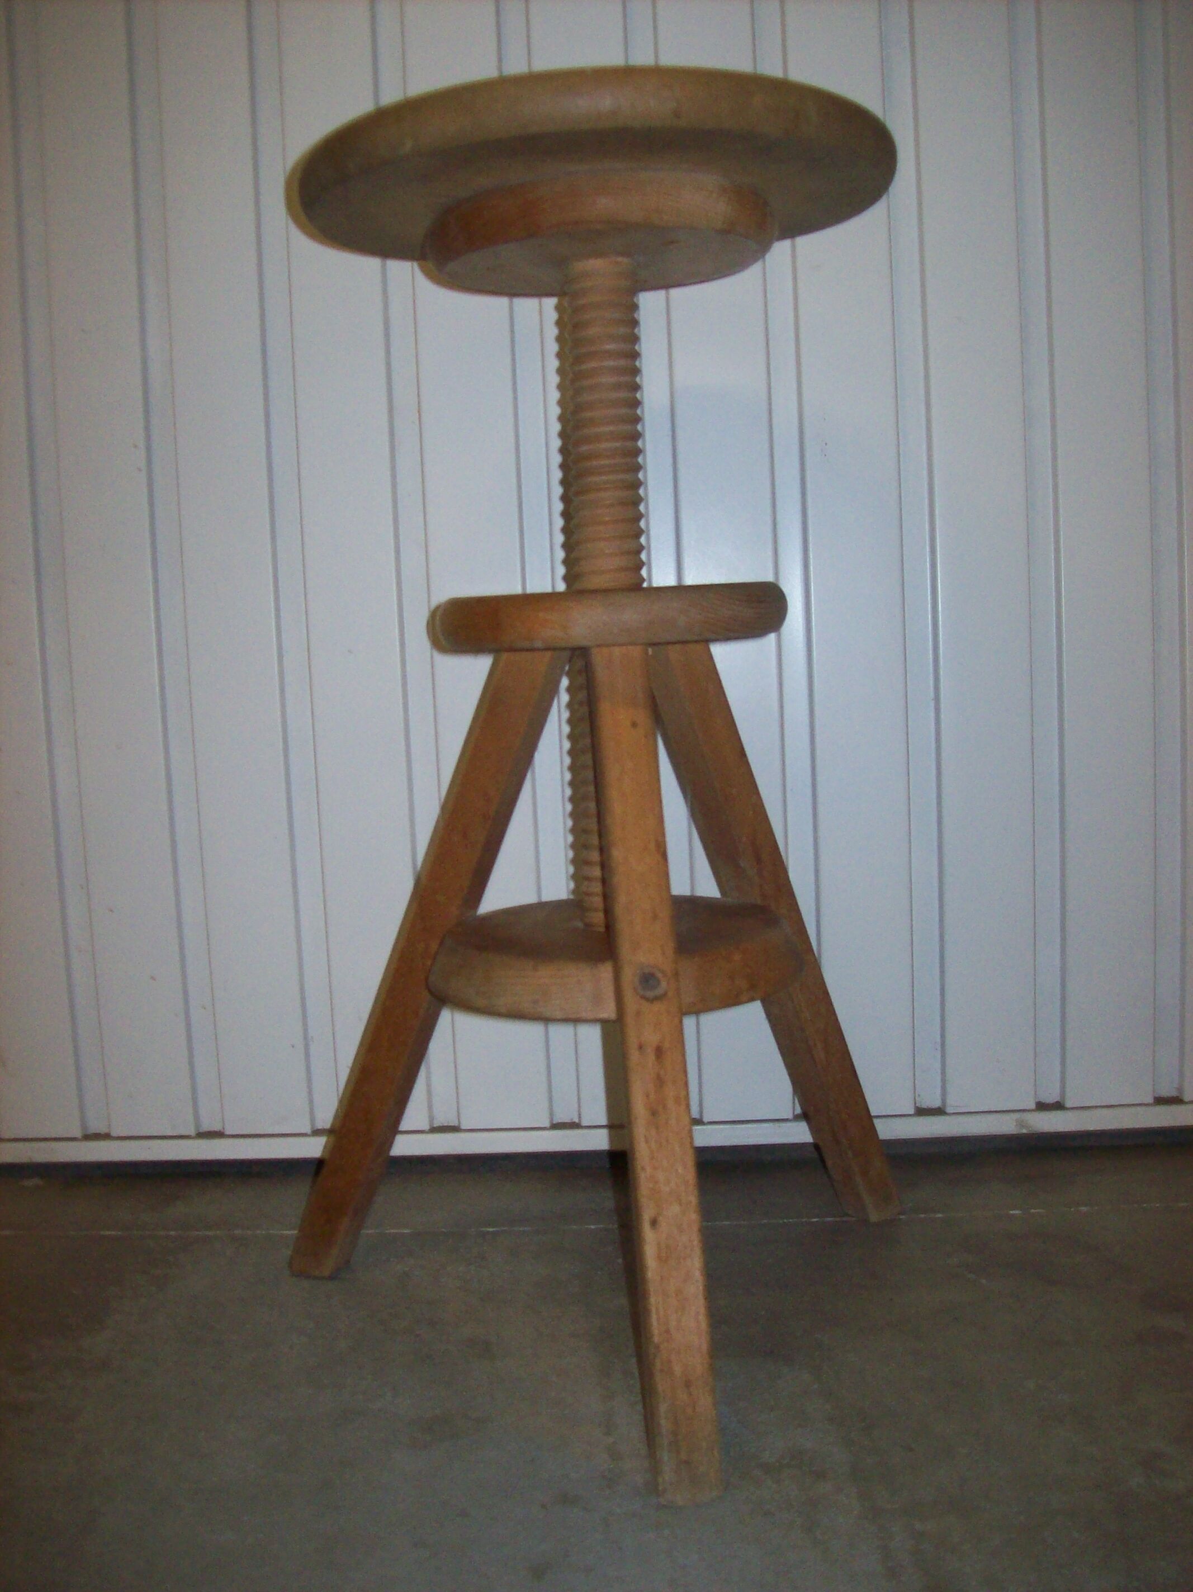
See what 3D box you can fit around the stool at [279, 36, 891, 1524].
[{"bbox_3d":[0.017,-0.023,0.991,0.430,0.719,0.423,-3,6,-8],"label":"stool"}]

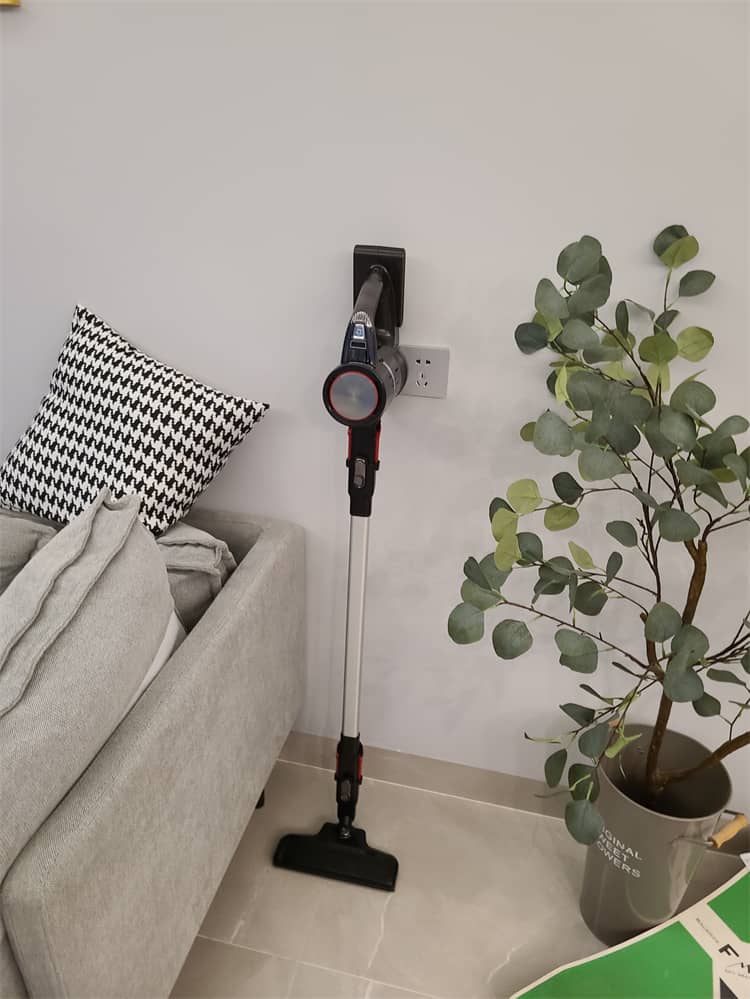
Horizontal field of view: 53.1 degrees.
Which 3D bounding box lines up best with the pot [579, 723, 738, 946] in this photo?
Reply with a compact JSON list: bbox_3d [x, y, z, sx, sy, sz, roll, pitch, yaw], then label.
[{"bbox_3d":[0.482,0.628,1.357,0.210,0.385,0.220,1,28,0],"label":"pot"}]

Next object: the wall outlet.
[{"bbox_3d":[0.082,-0.213,1.251,0.086,0.086,0.010,7,28,12],"label":"wall outlet"}]

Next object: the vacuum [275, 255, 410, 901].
[{"bbox_3d":[-0.042,0.181,1.341,0.250,1.170,0.262,7,28,12],"label":"vacuum"}]

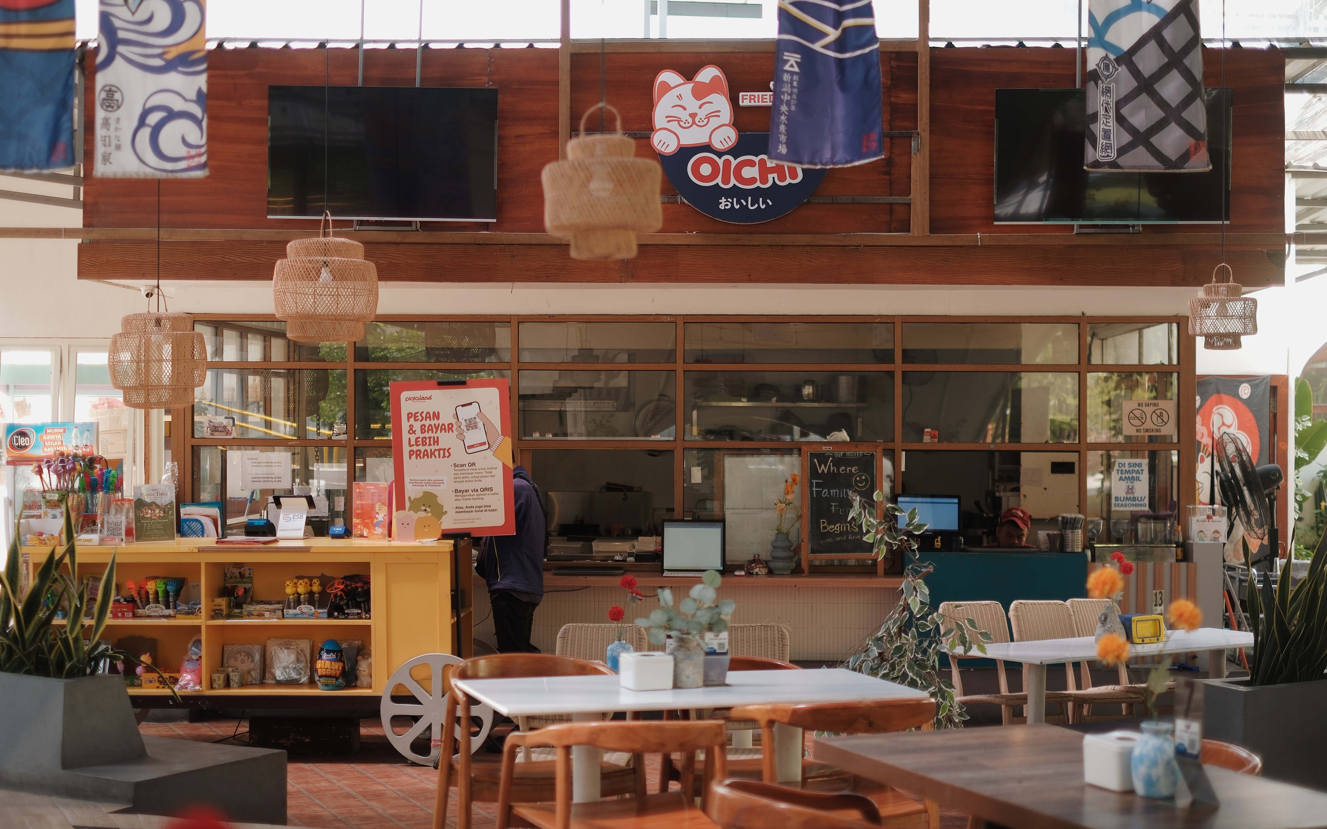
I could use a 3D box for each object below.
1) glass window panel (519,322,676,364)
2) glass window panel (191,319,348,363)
[{"bbox_3d":[-0.382,-0.412,11.250,0.902,0.240,0.040,0,0,0],"label":"glass window panel"},{"bbox_3d":[-2.272,-0.421,11.250,0.872,0.243,0.040,0,0,0],"label":"glass window panel"}]

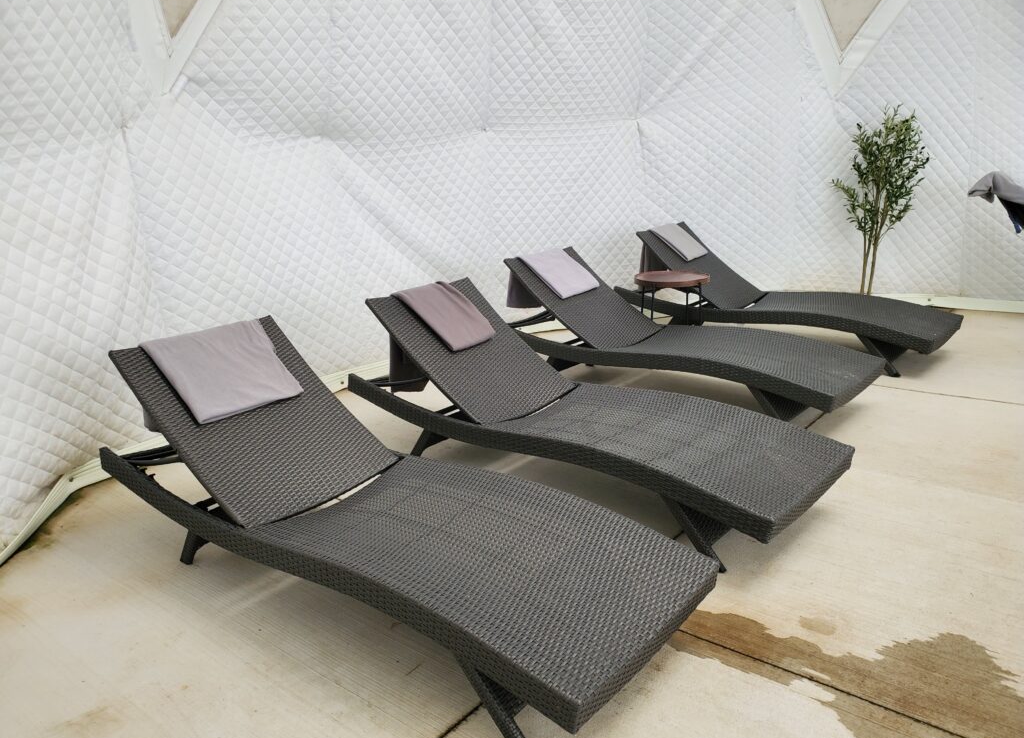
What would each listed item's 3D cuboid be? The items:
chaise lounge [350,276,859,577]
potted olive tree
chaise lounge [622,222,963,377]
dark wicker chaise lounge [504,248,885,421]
[{"bbox_3d":[0.231,0.091,3.149,2.086,0.713,0.684,13,22,40],"label":"chaise lounge"},{"bbox_3d":[2.668,-1.136,5.620,0.677,1.493,0.576,-2,17,0],"label":"potted olive tree"},{"bbox_3d":[1.718,-0.512,5.003,2.086,0.713,0.684,13,22,40],"label":"chaise lounge"},{"bbox_3d":[0.833,-0.227,4.176,2.086,0.698,0.684,12,22,40],"label":"dark wicker chaise lounge"}]

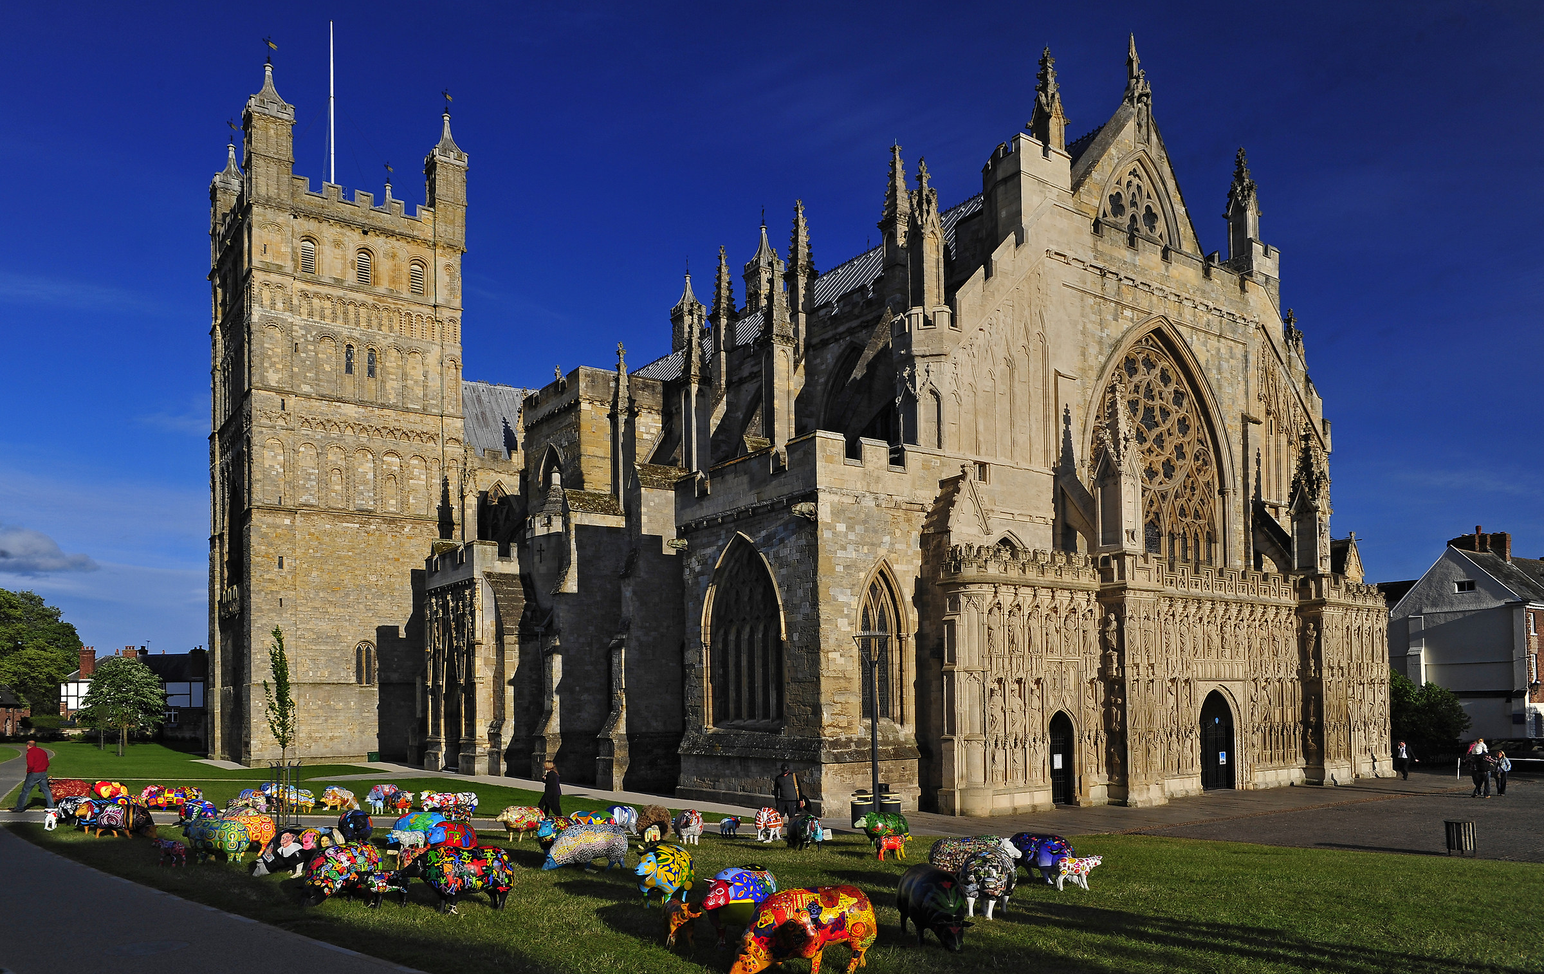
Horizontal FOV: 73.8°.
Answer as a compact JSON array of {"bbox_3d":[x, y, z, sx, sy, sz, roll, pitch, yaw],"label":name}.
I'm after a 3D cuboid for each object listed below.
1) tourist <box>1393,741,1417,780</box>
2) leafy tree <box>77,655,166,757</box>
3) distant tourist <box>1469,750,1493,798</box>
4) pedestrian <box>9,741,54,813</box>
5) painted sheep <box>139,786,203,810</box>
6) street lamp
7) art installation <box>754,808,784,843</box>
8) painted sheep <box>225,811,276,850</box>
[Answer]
[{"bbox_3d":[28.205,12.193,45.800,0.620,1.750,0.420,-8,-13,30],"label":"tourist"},{"bbox_3d":[-50.581,17.028,80.000,6.400,7.800,6.400,4,-8,-30],"label":"leafy tree"},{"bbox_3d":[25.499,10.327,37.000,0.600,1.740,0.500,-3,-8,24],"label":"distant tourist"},{"bbox_3d":[-18.207,7.136,25.300,0.800,1.740,0.520,-1,-9,7],"label":"pedestrian"},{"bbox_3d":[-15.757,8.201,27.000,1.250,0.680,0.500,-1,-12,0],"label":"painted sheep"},{"bbox_3d":[2.752,6.506,27.600,0.970,5.200,0.970,-1,-12,0],"label":"street lamp"},{"bbox_3d":[-0.036,6.678,20.300,0.460,0.630,0.920,-4,-8,30],"label":"art installation"},{"bbox_3d":[-9.394,6.179,18.200,1.180,0.740,0.480,2,-9,-15],"label":"painted sheep"}]

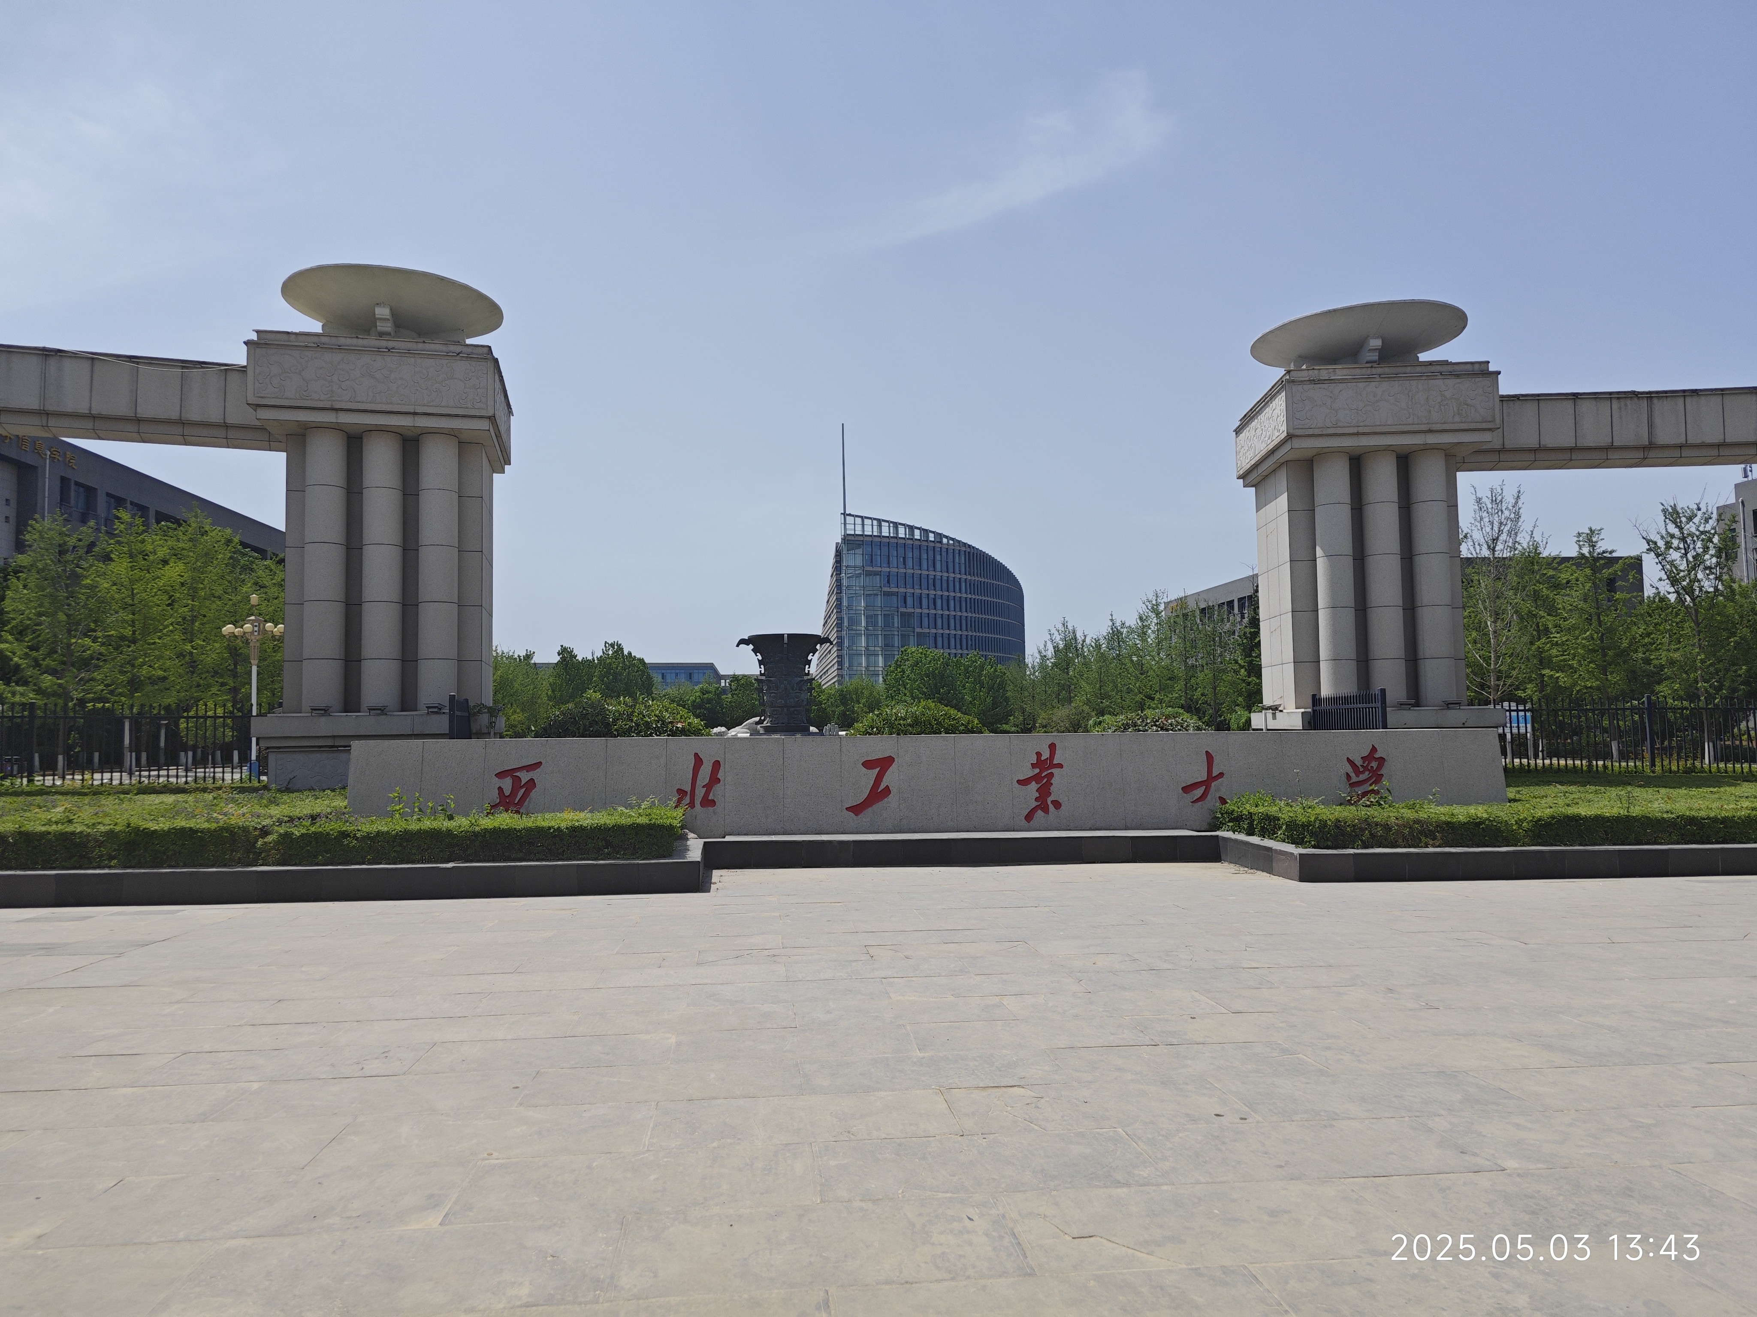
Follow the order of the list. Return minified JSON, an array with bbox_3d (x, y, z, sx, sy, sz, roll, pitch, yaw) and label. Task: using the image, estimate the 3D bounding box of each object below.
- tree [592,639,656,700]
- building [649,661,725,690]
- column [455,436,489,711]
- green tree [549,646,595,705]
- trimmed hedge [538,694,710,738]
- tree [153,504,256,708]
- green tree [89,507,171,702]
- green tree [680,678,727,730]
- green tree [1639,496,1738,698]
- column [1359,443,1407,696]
[{"bbox_3d":[-10.745,1.757,49.000,2.900,5.061,2.900,-1,-3,-6],"label":"tree"},{"bbox_3d":[-72.550,12.312,339.621,51.000,19.451,40.000,0,-3,-7],"label":"building"},{"bbox_3d":[-8.860,-1.621,25.326,0.720,5.640,2.400,0,-3,-14],"label":"column"},{"bbox_3d":[-19.349,2.622,73.952,3.500,6.913,3.500,0,-3,-6],"label":"green tree"},{"bbox_3d":[-5.001,1.785,22.940,3.300,2.190,3.000,0,-3,-12],"label":"trimmed hedge"},{"bbox_3d":[-27.862,-0.773,48.046,3.900,10.926,3.900,0,-3,-6],"label":"tree"},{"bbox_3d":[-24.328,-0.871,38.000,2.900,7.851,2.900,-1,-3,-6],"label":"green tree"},{"bbox_3d":[-9.632,3.048,64.000,2.700,3.906,2.700,-1,-3,-6],"label":"green tree"},{"bbox_3d":[24.689,-1.169,35.500,3.100,7.376,3.100,-1,-3,-6],"label":"green tree"},{"bbox_3d":[8.758,-1.419,20.258,0.575,4.347,0.575,-1,-3,3],"label":"column"}]

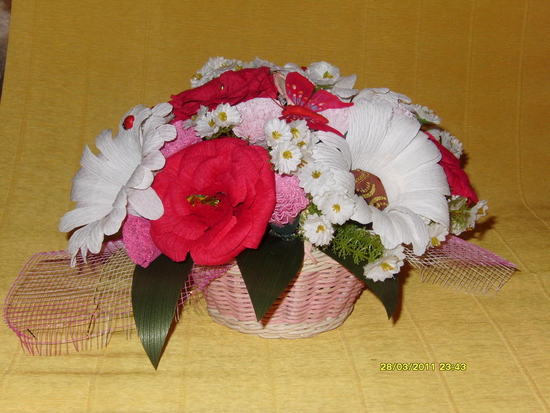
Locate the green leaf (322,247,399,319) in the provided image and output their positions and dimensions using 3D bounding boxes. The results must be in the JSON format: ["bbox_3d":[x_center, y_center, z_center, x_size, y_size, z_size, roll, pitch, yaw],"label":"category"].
[{"bbox_3d":[0.074,0.059,0.838,0.043,0.080,0.025,-33,-7,-15],"label":"green leaf"}]

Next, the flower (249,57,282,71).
[{"bbox_3d":[-0.007,-0.125,0.900,0.029,0.014,0.029,3,9,-1],"label":"flower"}]

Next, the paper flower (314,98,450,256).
[{"bbox_3d":[0.085,-0.022,0.800,0.112,0.120,0.050,-9,-12,-27],"label":"paper flower"}]

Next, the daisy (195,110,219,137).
[{"bbox_3d":[-0.054,-0.067,0.810,0.024,0.024,0.013,5,-20,14],"label":"daisy"}]

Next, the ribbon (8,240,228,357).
[{"bbox_3d":[-0.132,0.070,0.899,0.192,0.065,0.130,0,17,0],"label":"ribbon"}]

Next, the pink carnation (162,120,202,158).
[{"bbox_3d":[-0.075,-0.054,0.815,0.045,0.038,0.045,9,63,25],"label":"pink carnation"}]

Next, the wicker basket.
[{"bbox_3d":[0.004,0.052,0.906,0.155,0.090,0.155,0,19,0],"label":"wicker basket"}]

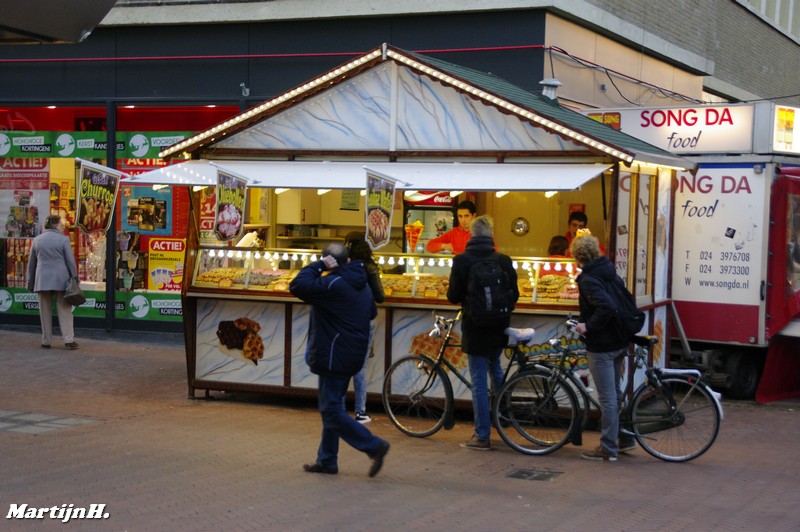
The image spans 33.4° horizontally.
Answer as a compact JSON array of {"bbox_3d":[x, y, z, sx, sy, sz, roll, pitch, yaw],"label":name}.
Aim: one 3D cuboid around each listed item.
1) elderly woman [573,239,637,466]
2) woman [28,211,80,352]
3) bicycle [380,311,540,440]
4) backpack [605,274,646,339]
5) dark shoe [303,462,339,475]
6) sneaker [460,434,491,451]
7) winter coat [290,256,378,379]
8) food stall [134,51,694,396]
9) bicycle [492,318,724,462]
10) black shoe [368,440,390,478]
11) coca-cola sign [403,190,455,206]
[{"bbox_3d":[1.694,0.649,10.972,0.460,1.830,0.500,4,4,35],"label":"elderly woman"},{"bbox_3d":[-4.439,0.200,17.144,0.580,1.700,0.360,2,3,19],"label":"woman"},{"bbox_3d":[0.726,0.974,11.460,1.830,1.090,0.580,2,3,12],"label":"bicycle"},{"bbox_3d":[1.837,0.338,10.850,0.220,0.500,0.320,-21,-10,34],"label":"backpack"},{"bbox_3d":[-0.600,1.522,10.061,0.290,0.110,0.110,3,3,21],"label":"dark shoe"},{"bbox_3d":[0.634,1.487,11.192,0.290,0.130,0.110,3,4,31],"label":"sneaker"},{"bbox_3d":[-0.508,0.388,10.029,0.520,0.900,0.580,3,4,32],"label":"winter coat"},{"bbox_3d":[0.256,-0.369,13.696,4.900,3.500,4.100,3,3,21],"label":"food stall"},{"bbox_3d":[1.732,1.015,10.888,1.860,1.110,0.580,2,3,9],"label":"bicycle"},{"bbox_3d":[-0.150,1.451,9.966,0.120,0.290,0.110,32,13,17],"label":"black shoe"},{"bbox_3d":[0.325,-0.763,14.942,0.630,0.200,0.060,3,3,21],"label":"coca-cola sign"}]

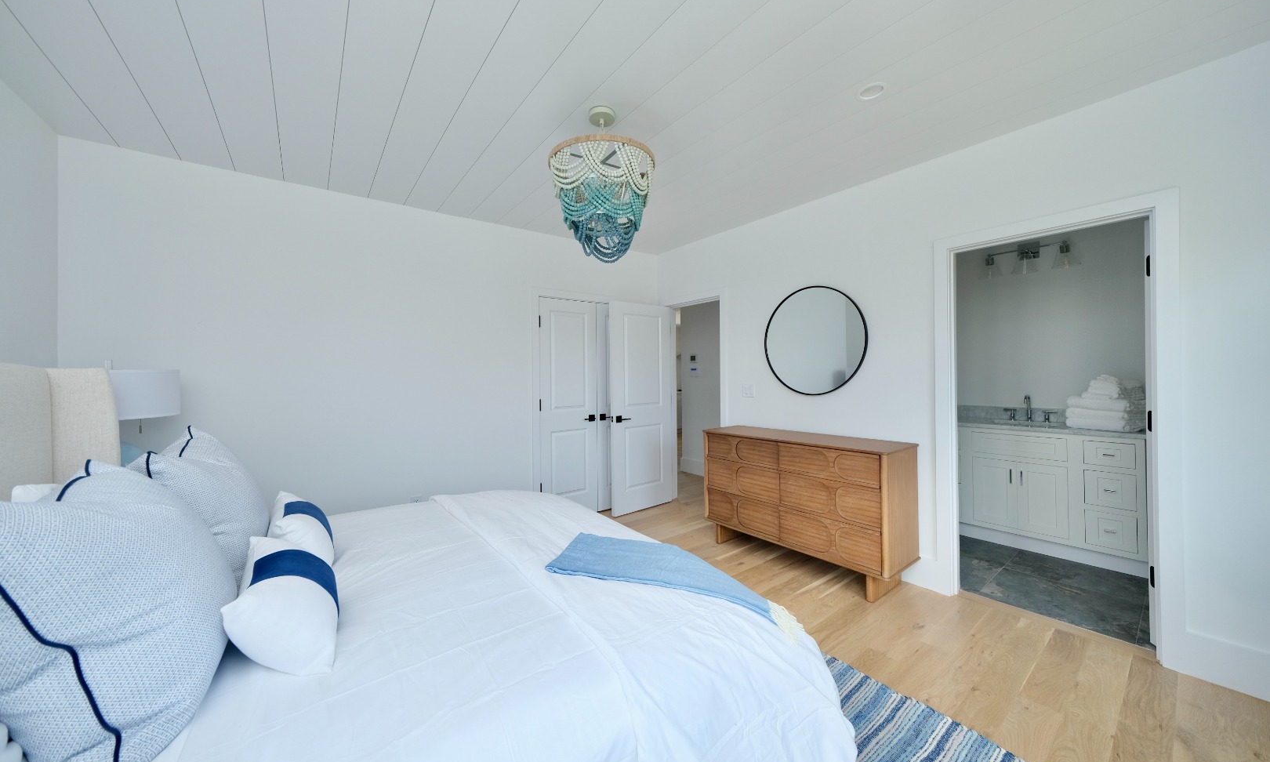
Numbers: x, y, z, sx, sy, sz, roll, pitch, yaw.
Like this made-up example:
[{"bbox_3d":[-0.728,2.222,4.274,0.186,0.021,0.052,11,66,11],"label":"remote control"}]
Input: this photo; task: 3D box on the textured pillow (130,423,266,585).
[{"bbox_3d":[-1.601,0.432,1.615,0.230,0.520,0.600,-31,18,-34],"label":"textured pillow"}]

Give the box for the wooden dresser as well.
[{"bbox_3d":[1.151,0.834,2.999,0.445,0.872,1.375,-1,0,-37],"label":"wooden dresser"}]

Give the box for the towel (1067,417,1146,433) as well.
[{"bbox_3d":[3.287,0.293,2.927,0.360,0.073,0.290,0,0,-20],"label":"towel"}]

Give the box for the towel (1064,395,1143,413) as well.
[{"bbox_3d":[3.287,0.156,2.925,0.360,0.070,0.290,0,0,-20],"label":"towel"}]

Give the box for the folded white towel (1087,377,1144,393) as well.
[{"bbox_3d":[3.297,0.038,2.907,0.310,0.075,0.155,0,0,-20],"label":"folded white towel"}]

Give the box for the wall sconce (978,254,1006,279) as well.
[{"bbox_3d":[3.035,-0.988,3.614,0.150,0.195,0.150,0,0,-38],"label":"wall sconce"}]

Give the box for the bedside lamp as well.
[{"bbox_3d":[-2.413,0.285,1.943,0.405,0.680,0.405,-1,0,-37],"label":"bedside lamp"}]

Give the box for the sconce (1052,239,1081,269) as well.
[{"bbox_3d":[3.299,-0.971,3.239,0.165,0.200,0.160,-1,0,-37],"label":"sconce"}]

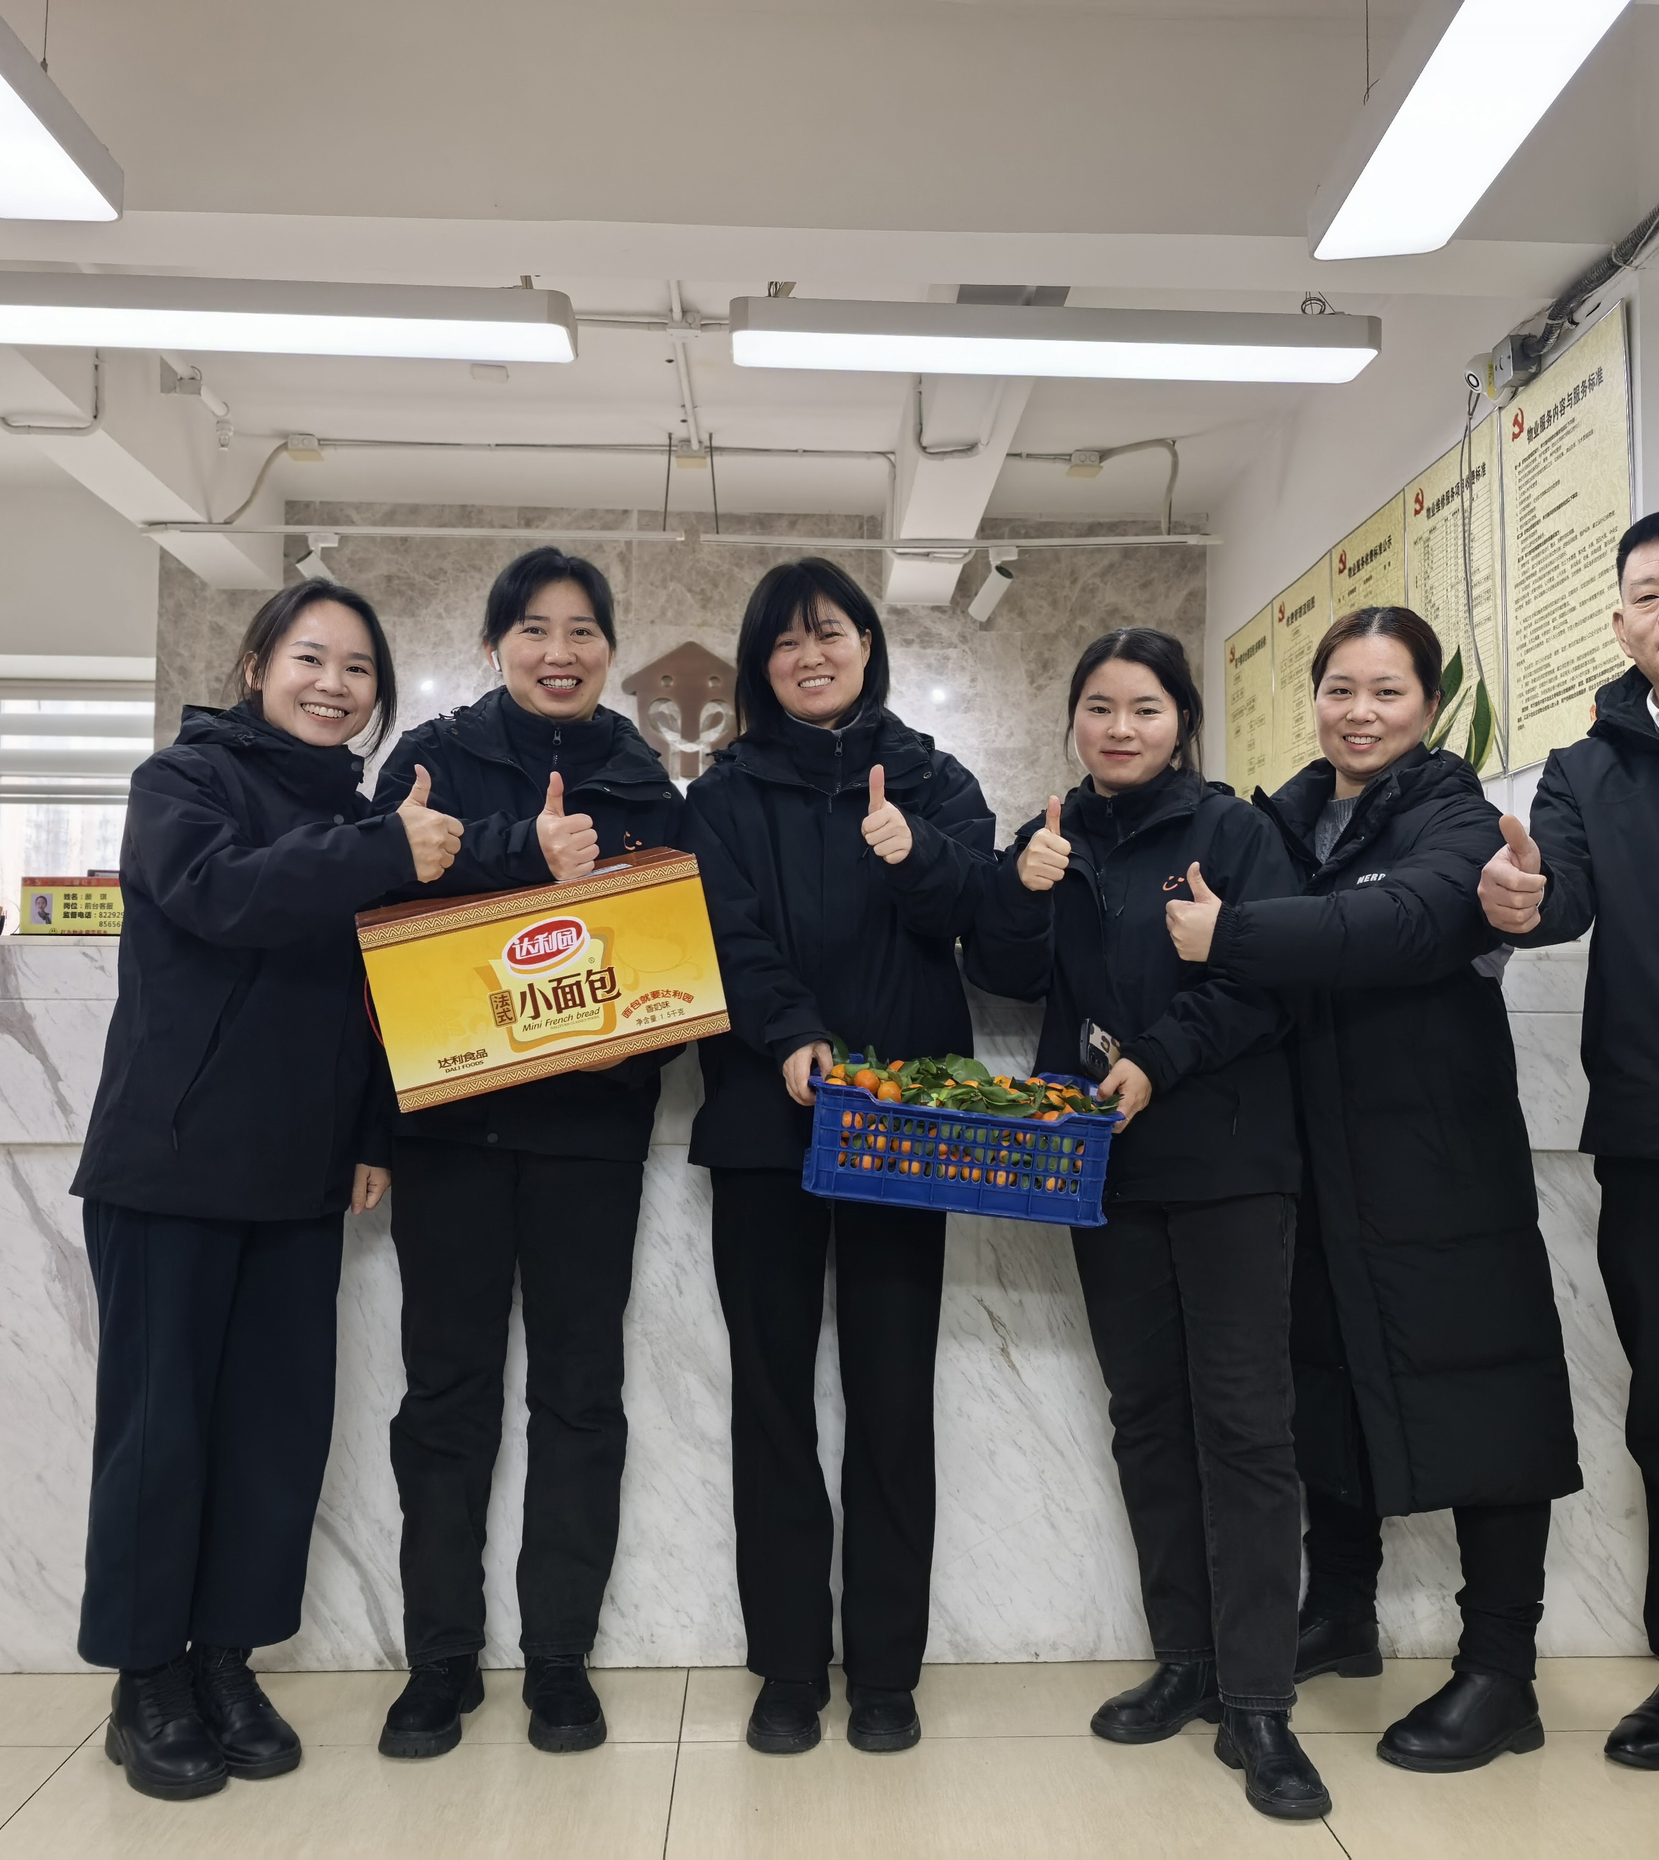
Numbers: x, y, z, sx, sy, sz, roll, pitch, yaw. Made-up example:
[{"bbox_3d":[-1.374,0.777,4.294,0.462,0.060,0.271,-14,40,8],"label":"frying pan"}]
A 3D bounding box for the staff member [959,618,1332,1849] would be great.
[{"bbox_3d":[0.420,0.337,2.238,0.480,1.520,0.440,-1,-3,26],"label":"staff member"}]

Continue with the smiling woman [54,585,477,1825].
[{"bbox_3d":[-0.739,0.297,2.251,0.500,1.600,0.470,-3,-4,43],"label":"smiling woman"}]

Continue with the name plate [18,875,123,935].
[{"bbox_3d":[-1.188,-0.033,2.740,0.205,0.100,0.050,0,-3,-2],"label":"name plate"}]

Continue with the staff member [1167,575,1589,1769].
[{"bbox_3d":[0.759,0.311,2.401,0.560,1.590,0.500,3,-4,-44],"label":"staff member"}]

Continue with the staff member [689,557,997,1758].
[{"bbox_3d":[0.014,0.278,2.302,0.450,1.645,0.430,0,-3,-2],"label":"staff member"}]

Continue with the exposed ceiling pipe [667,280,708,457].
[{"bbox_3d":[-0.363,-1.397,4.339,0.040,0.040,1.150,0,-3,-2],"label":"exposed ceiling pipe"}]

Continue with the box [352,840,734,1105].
[{"bbox_3d":[-0.352,0.052,2.110,0.398,0.217,0.184,-13,9,-15],"label":"box"}]

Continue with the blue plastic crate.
[{"bbox_3d":[0.160,0.265,2.130,0.355,0.135,0.250,7,6,-4],"label":"blue plastic crate"}]

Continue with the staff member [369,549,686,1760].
[{"bbox_3d":[-0.407,0.273,2.312,0.460,1.655,0.450,1,-3,-10],"label":"staff member"}]

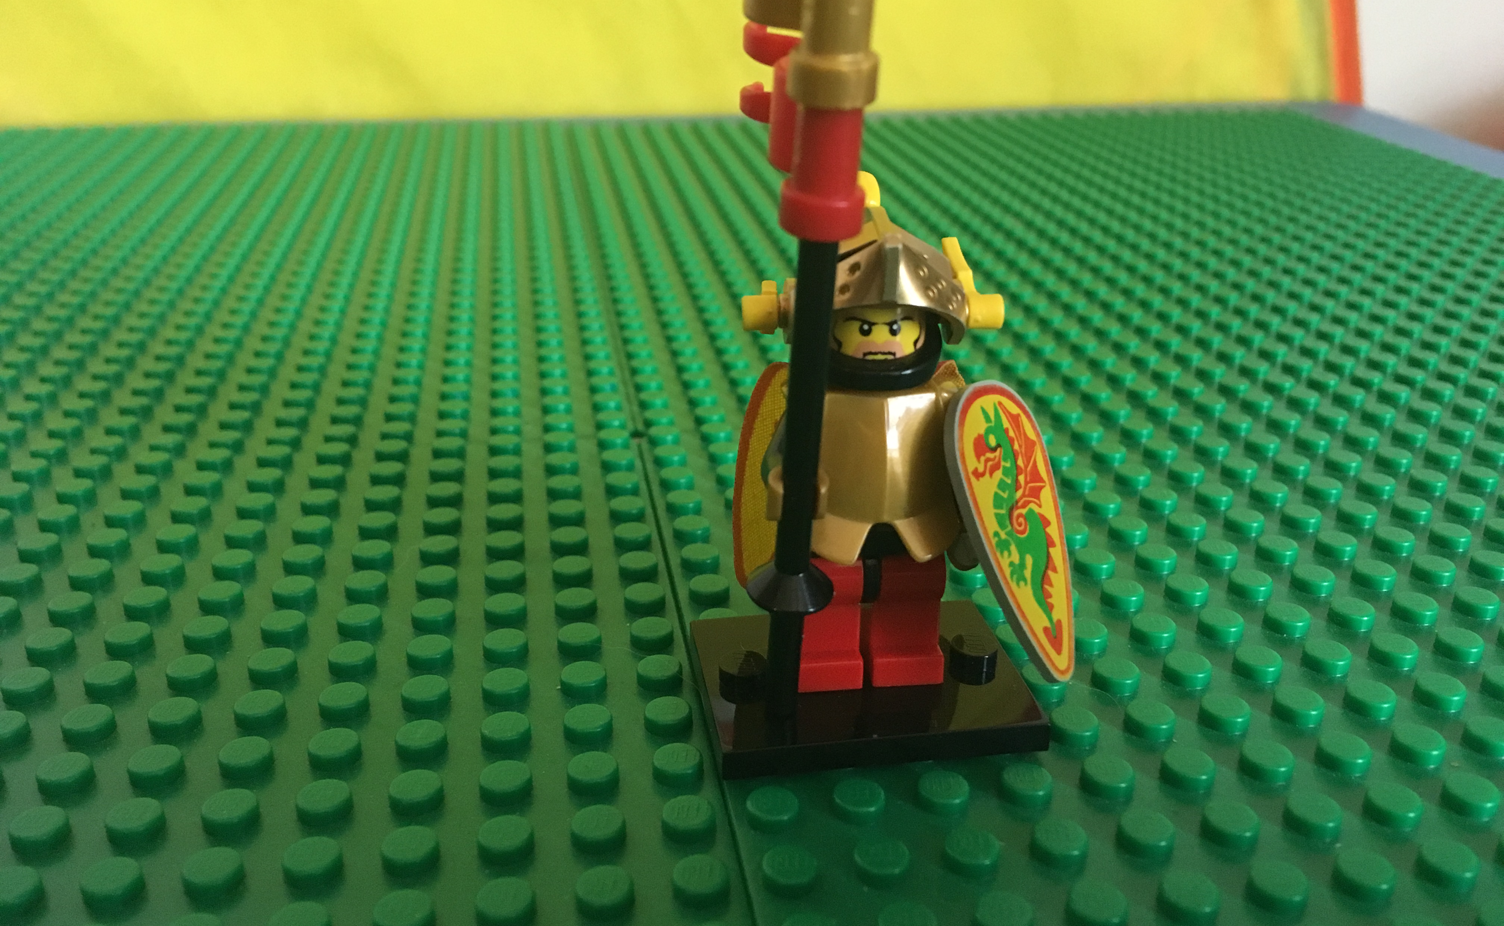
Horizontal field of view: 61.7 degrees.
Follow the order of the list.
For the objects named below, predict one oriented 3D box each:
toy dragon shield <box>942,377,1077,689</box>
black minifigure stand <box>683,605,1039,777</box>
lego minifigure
[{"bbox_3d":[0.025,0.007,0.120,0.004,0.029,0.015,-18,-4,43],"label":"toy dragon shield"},{"bbox_3d":[0.011,0.022,0.130,0.032,0.005,0.024,-3,24,-8],"label":"black minifigure stand"},{"bbox_3d":[0.011,-0.001,0.119,0.025,0.050,0.017,-3,24,-8],"label":"lego minifigure"}]

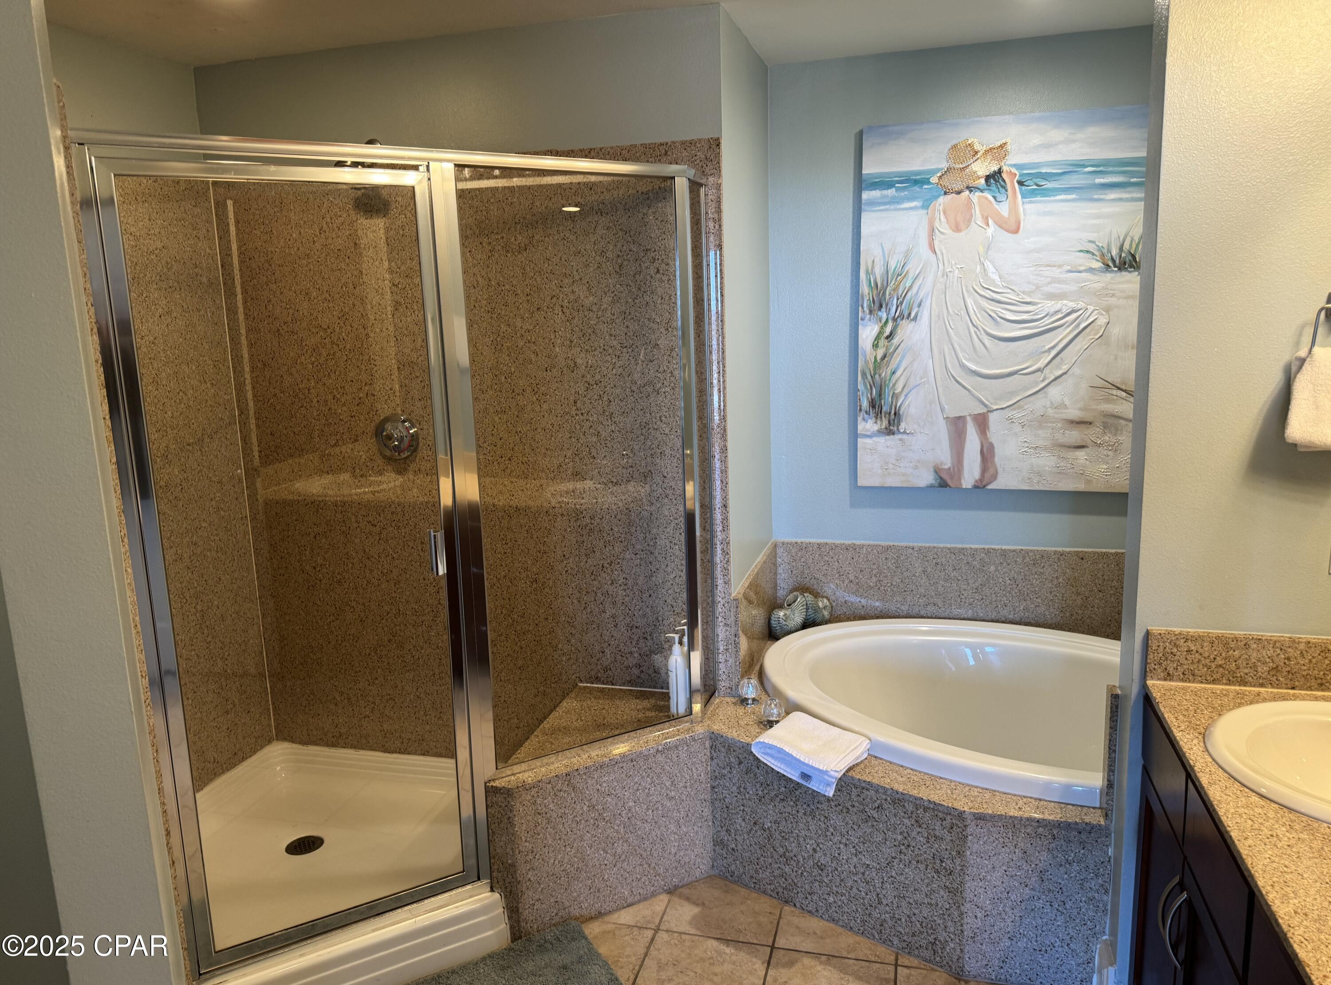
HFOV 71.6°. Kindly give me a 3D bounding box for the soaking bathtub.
[{"bbox_3d":[0.994,0.803,2.788,1.500,0.480,1.110,1,12,16],"label":"soaking bathtub"}]

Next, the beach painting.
[{"bbox_3d":[1.126,-0.613,3.099,0.920,1.225,0.040,1,12,16],"label":"beach painting"}]

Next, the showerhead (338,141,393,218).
[{"bbox_3d":[-0.906,-0.968,2.707,0.110,0.170,0.200,1,12,16],"label":"showerhead"}]

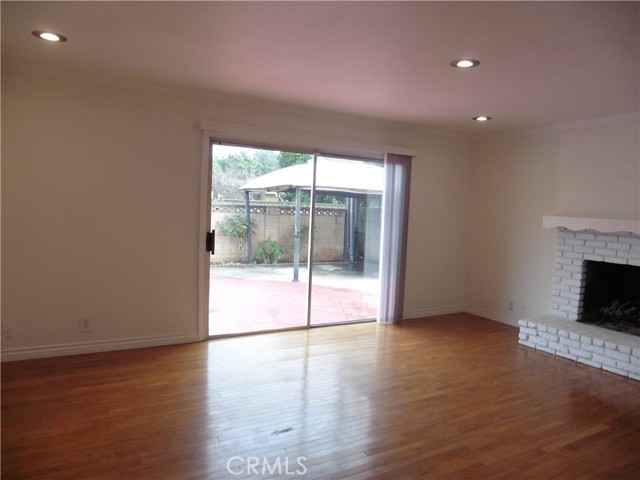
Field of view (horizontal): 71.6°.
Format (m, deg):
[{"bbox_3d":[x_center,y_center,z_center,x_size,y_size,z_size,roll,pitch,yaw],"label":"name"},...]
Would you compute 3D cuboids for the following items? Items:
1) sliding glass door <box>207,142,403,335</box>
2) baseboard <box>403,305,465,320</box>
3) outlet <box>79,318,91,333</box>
[{"bbox_3d":[-0.027,0.009,5.010,2.440,2.020,0.120,0,5,-28],"label":"sliding glass door"},{"bbox_3d":[1.510,0.961,5.840,1.093,0.100,0.018,0,5,-28],"label":"baseboard"},{"bbox_3d":[-2.078,0.765,3.936,0.076,0.118,0.013,0,5,-28],"label":"outlet"}]

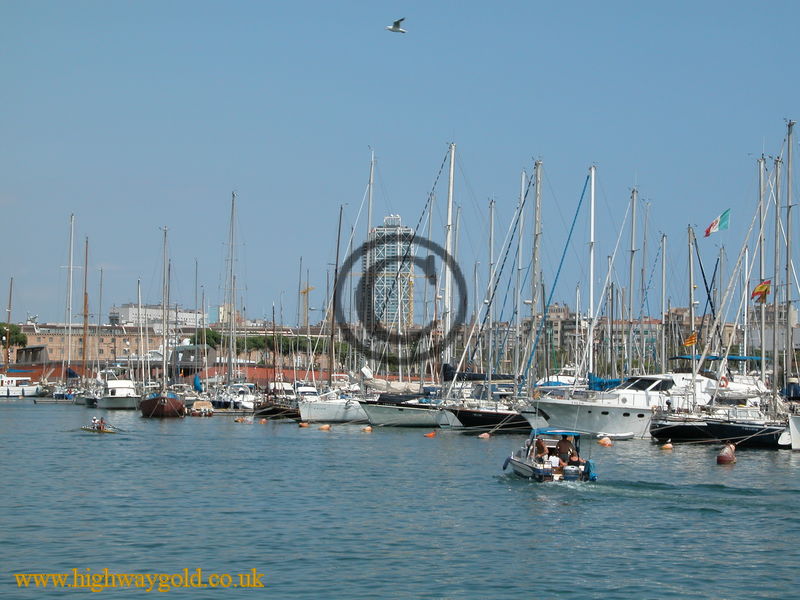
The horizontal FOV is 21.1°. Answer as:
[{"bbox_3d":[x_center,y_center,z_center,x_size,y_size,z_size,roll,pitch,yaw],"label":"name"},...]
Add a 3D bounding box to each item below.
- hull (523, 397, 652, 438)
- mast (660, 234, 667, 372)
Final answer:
[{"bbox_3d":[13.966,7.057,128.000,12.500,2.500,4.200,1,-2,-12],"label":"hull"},{"bbox_3d":[19.047,0.859,155.065,0.230,11.044,0.230,0,-2,0],"label":"mast"}]

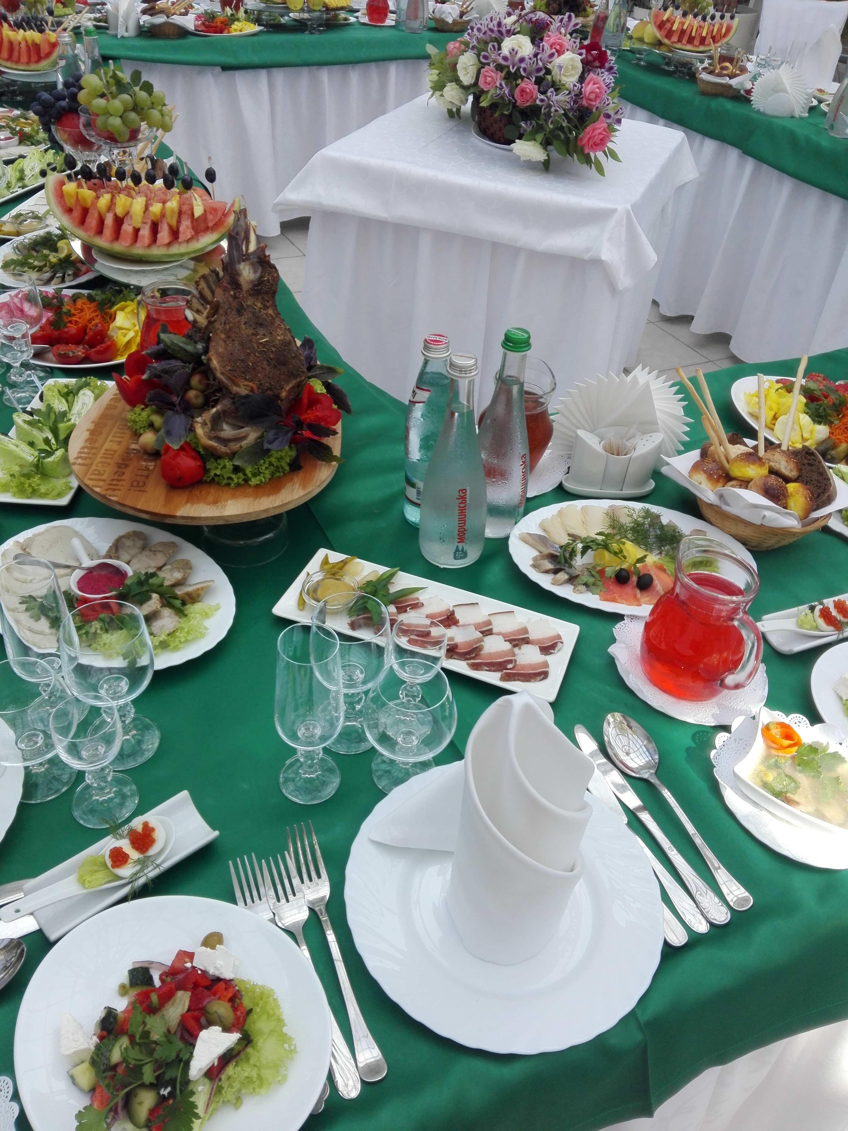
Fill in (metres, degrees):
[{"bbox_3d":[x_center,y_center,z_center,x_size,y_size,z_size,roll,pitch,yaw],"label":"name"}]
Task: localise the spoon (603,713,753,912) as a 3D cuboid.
[{"bbox_3d":[0.216,0.201,0.761,0.045,0.023,0.209,-10,42,-17],"label":"spoon"}]

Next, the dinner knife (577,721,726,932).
[{"bbox_3d":[0.187,0.214,0.753,0.022,0.009,0.210,-13,42,-20],"label":"dinner knife"}]

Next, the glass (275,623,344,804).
[{"bbox_3d":[-0.094,0.124,0.723,0.058,0.164,0.058,-1,38,-8],"label":"glass"}]

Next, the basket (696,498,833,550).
[{"bbox_3d":[0.401,-0.077,1.084,0.182,0.062,0.195,4,39,0],"label":"basket"}]

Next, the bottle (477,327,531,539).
[{"bbox_3d":[0.094,-0.153,1.032,0.077,0.248,0.077,3,38,-2],"label":"bottle"}]

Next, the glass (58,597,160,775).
[{"bbox_3d":[-0.263,0.104,0.750,0.070,0.141,0.070,-12,41,-20],"label":"glass"}]

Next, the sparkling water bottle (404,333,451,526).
[{"bbox_3d":[0.011,-0.155,1.035,0.066,0.237,0.066,3,38,-2],"label":"sparkling water bottle"}]

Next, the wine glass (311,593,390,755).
[{"bbox_3d":[-0.065,0.098,0.778,0.070,0.141,0.070,1,38,-5],"label":"wine glass"}]

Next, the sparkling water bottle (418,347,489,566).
[{"bbox_3d":[0.037,-0.116,0.980,0.077,0.245,0.077,-4,38,-10],"label":"sparkling water bottle"}]

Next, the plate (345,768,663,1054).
[{"bbox_3d":[0.061,0.257,0.682,0.245,0.024,0.245,3,38,-2],"label":"plate"}]

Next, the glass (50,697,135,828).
[{"bbox_3d":[-0.263,0.156,0.707,0.055,0.106,0.055,4,39,0],"label":"glass"}]

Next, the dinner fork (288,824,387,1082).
[{"bbox_3d":[-0.067,0.273,0.651,0.027,0.019,0.206,-11,42,-17],"label":"dinner fork"}]

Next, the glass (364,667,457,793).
[{"bbox_3d":[-0.011,0.139,0.747,0.080,0.110,0.080,4,39,0],"label":"glass"}]

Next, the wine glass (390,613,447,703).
[{"bbox_3d":[-0.010,0.105,0.800,0.053,0.110,0.053,4,38,0],"label":"wine glass"}]

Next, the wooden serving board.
[{"bbox_3d":[-0.238,-0.138,0.989,0.304,0.013,0.304,4,39,0],"label":"wooden serving board"}]

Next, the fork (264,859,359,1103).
[{"bbox_3d":[-0.082,0.286,0.633,0.026,0.018,0.186,-11,40,-19],"label":"fork"}]

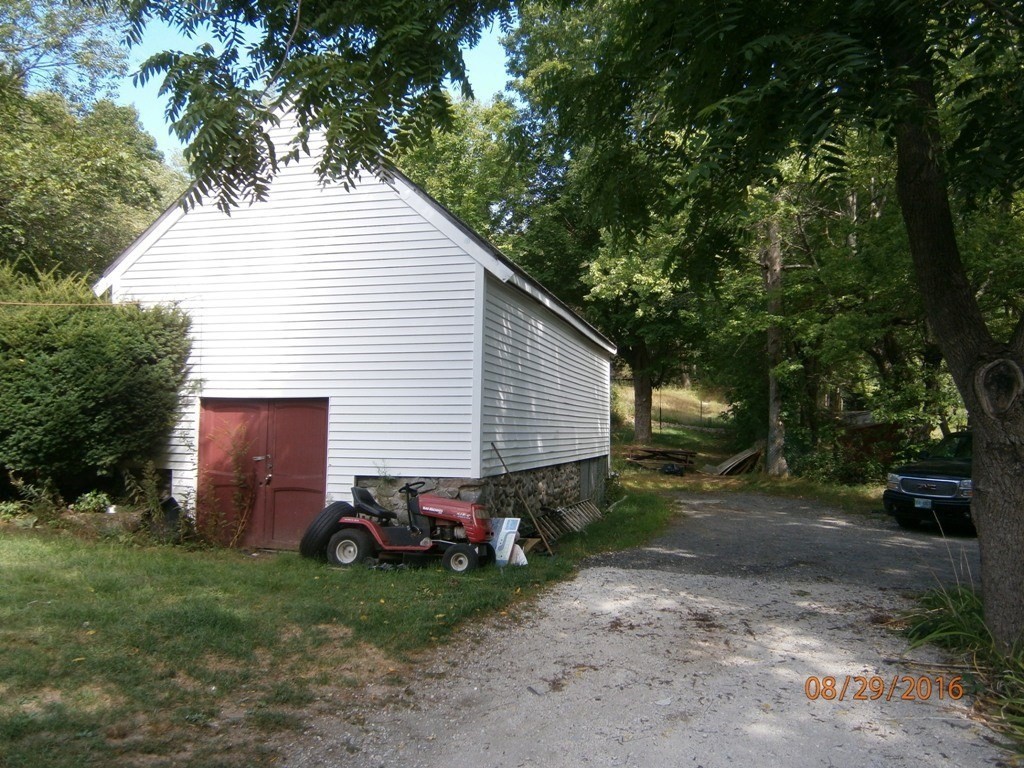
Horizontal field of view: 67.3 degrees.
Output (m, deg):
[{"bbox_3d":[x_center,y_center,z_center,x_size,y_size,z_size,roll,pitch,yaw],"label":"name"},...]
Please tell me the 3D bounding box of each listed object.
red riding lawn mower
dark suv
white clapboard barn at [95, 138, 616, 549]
[{"bbox_3d":[-1.070,1.569,8.527,1.760,1.000,1.050,0,-4,13],"label":"red riding lawn mower"},{"bbox_3d":[9.663,2.006,15.618,5.150,1.920,2.000,3,-4,-36],"label":"dark suv"},{"bbox_3d":[-1.532,-0.518,15.697,6.126,6.322,11.535,0,-4,15],"label":"white clapboard barn"}]

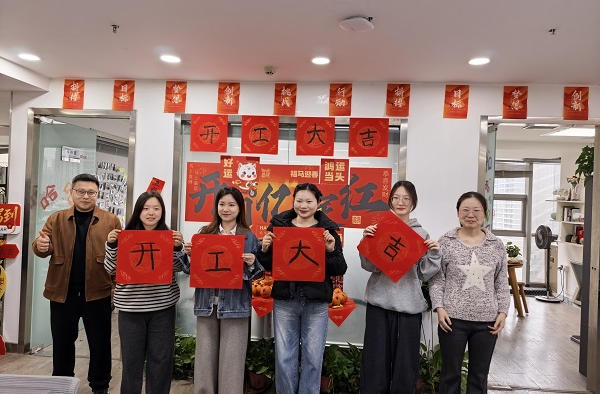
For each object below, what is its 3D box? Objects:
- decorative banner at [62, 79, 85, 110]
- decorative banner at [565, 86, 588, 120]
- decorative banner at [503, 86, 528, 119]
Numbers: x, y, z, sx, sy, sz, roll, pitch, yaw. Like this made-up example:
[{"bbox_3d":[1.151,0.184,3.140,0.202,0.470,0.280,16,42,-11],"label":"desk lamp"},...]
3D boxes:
[{"bbox_3d":[-2.122,-0.960,3.903,0.197,0.282,0.010,2,0,5],"label":"decorative banner"},{"bbox_3d":[2.355,-0.793,3.538,0.197,0.282,0.010,2,0,5],"label":"decorative banner"},{"bbox_3d":[1.899,-0.833,3.666,0.204,0.292,0.010,2,-1,5],"label":"decorative banner"}]

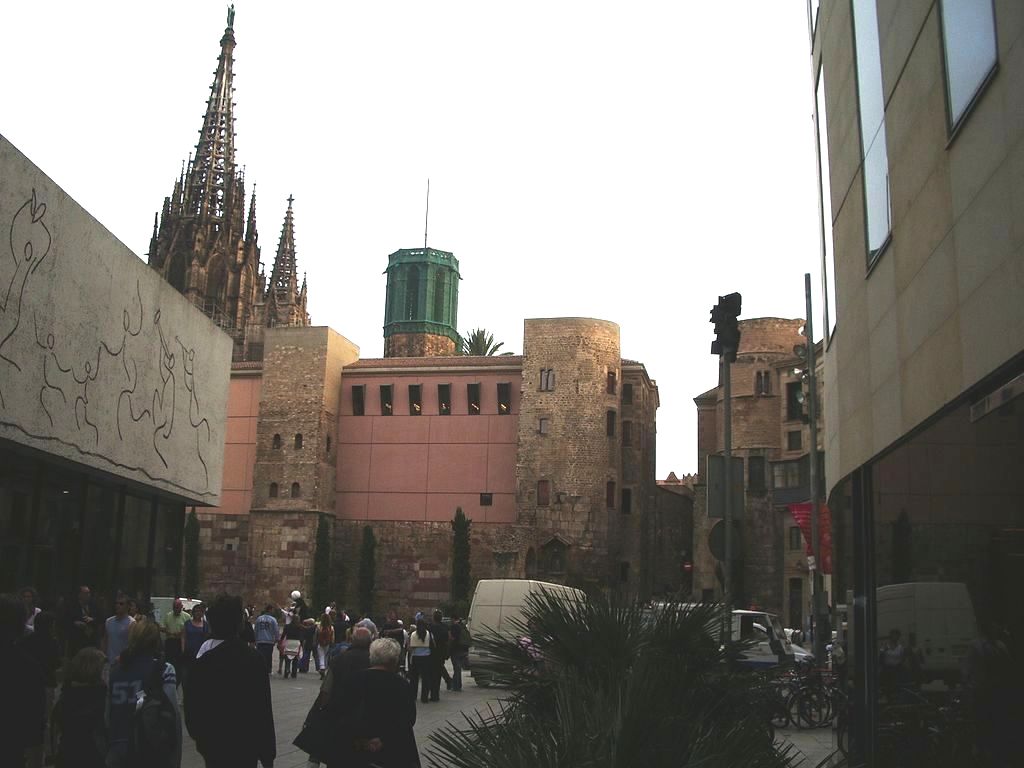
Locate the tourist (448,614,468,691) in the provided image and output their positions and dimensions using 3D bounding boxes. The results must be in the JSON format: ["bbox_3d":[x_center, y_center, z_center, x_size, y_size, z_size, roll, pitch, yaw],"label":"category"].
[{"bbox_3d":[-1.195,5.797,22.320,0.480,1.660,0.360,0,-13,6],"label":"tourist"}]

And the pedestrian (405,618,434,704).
[{"bbox_3d":[-1.800,5.246,19.622,0.520,1.640,0.360,2,-13,0],"label":"pedestrian"}]

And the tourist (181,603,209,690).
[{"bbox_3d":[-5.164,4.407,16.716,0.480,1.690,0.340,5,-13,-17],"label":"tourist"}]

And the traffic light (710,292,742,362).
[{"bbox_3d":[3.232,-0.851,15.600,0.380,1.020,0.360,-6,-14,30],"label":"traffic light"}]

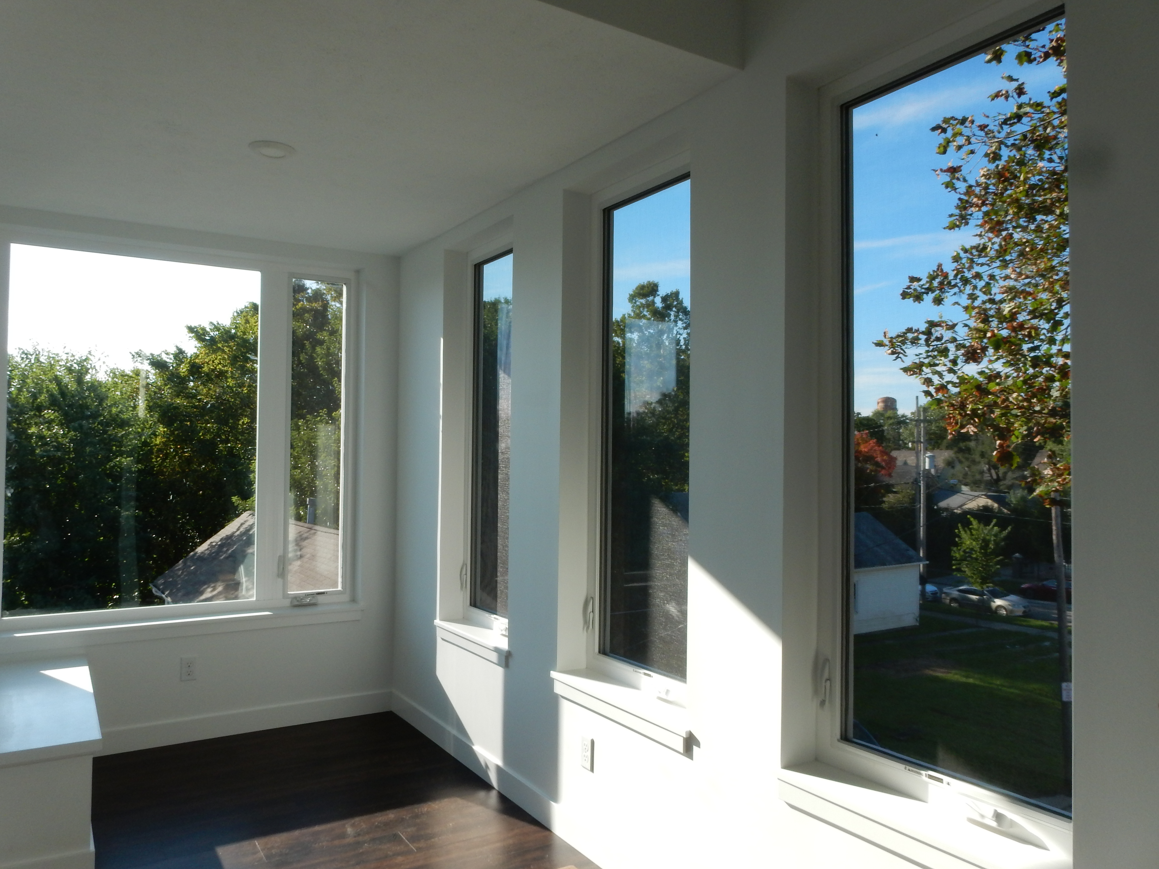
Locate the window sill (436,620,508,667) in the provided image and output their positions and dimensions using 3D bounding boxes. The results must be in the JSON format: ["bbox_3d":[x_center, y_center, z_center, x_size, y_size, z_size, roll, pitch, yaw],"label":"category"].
[{"bbox_3d":[-0.455,0.941,3.822,0.160,0.076,0.795,2,-2,-32],"label":"window sill"}]

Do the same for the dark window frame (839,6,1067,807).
[{"bbox_3d":[0.873,-0.045,1.989,0.062,1.700,0.603,2,-2,-32],"label":"dark window frame"}]

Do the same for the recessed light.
[{"bbox_3d":[-1.123,-1.025,3.039,0.167,0.028,0.167,2,-2,-32],"label":"recessed light"}]

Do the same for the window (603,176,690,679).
[{"bbox_3d":[0.266,-0.024,2.942,0.062,1.700,0.597,2,-2,-32],"label":"window"}]

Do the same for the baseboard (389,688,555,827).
[{"bbox_3d":[-0.559,1.447,3.856,0.017,0.123,1.792,2,-2,-32],"label":"baseboard"}]

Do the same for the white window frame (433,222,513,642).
[{"bbox_3d":[-0.412,-0.008,3.872,0.175,1.830,0.737,2,-2,-32],"label":"white window frame"}]

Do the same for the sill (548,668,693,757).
[{"bbox_3d":[0.161,0.921,2.856,0.160,0.079,0.812,2,-2,-32],"label":"sill"}]

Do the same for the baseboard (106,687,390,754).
[{"bbox_3d":[-1.629,1.446,4.228,1.421,0.123,0.017,2,-2,-32],"label":"baseboard"}]

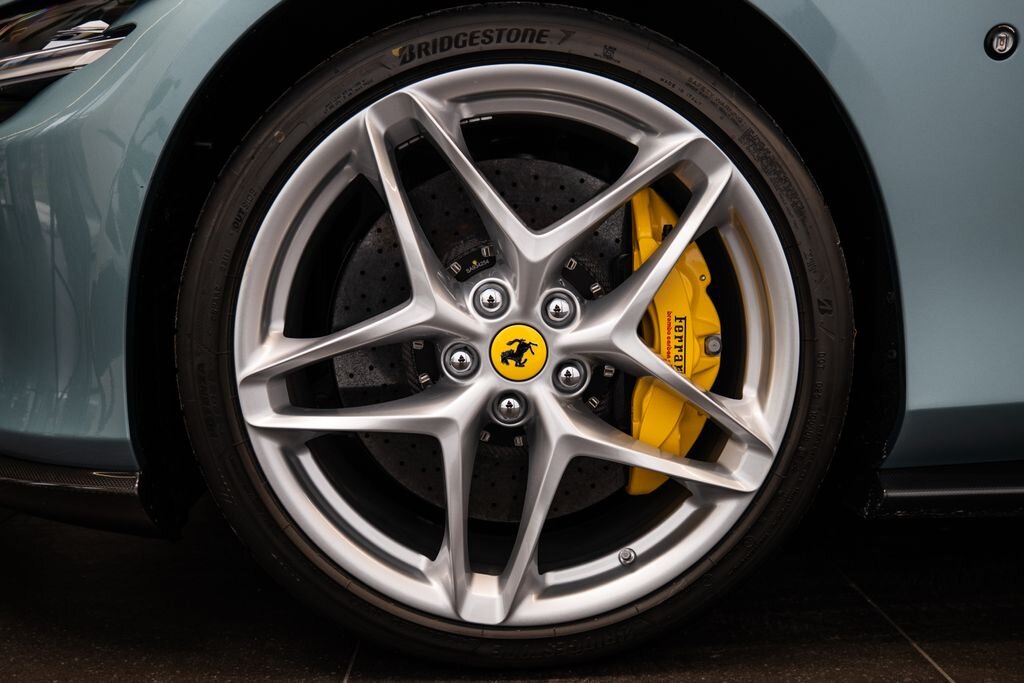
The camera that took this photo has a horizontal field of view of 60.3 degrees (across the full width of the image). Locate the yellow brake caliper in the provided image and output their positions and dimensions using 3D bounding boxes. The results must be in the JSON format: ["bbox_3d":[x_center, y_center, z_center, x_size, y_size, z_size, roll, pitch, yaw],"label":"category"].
[{"bbox_3d":[0.171,-0.001,0.952,0.104,0.325,0.120,0,6,-2],"label":"yellow brake caliper"}]

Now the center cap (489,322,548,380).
[{"bbox_3d":[0.007,0.010,0.868,0.058,0.058,0.014,0,6,-2],"label":"center cap"}]

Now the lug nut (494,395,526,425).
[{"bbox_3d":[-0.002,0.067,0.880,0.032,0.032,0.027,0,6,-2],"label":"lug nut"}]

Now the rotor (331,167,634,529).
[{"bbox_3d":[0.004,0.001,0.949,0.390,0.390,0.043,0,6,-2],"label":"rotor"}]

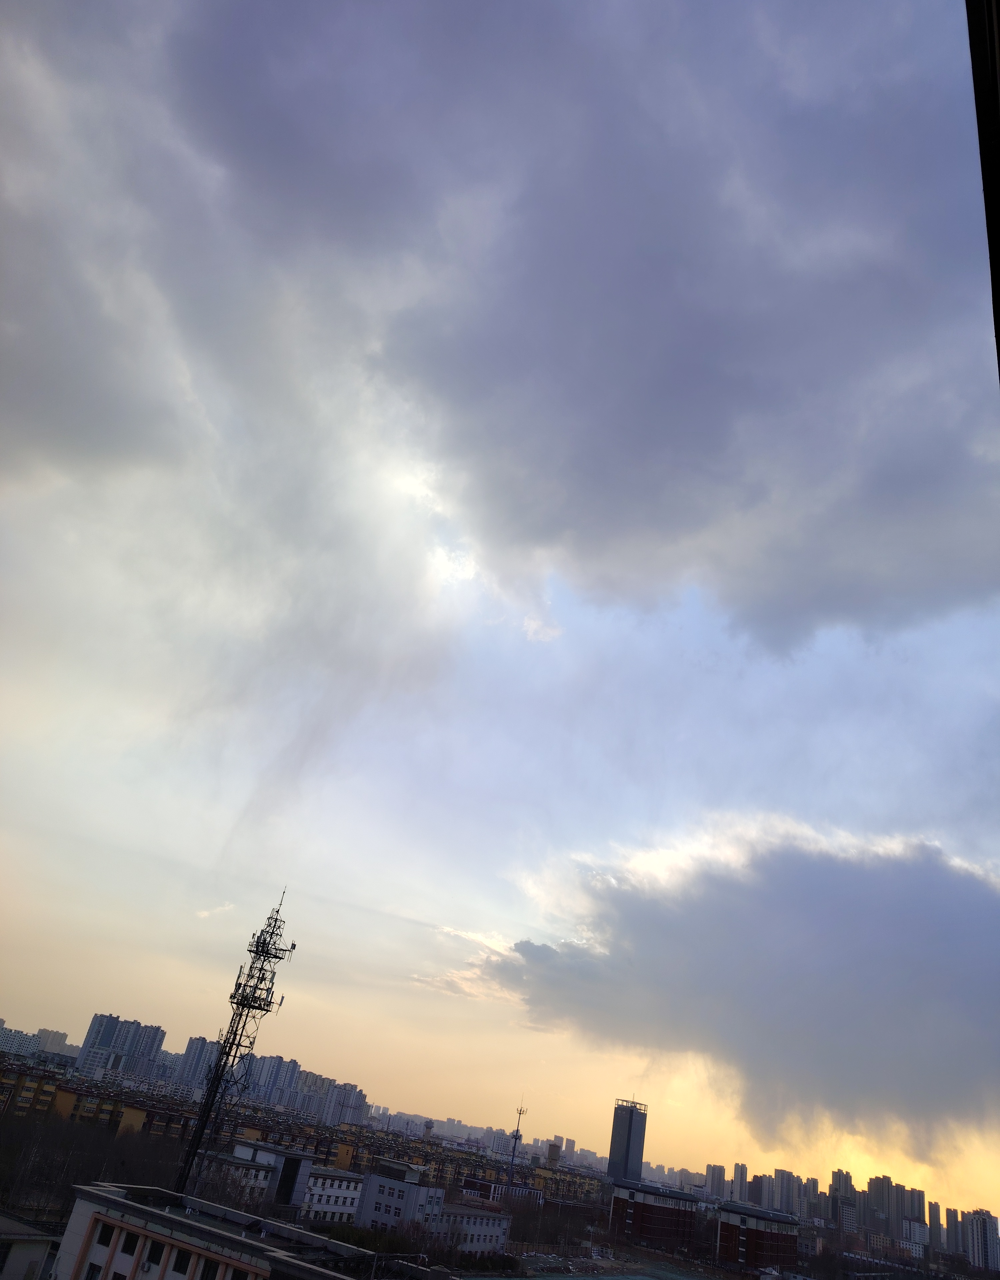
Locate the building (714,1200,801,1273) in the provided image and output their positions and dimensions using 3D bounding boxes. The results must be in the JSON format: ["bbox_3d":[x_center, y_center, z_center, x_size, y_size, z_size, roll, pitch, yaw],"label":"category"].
[{"bbox_3d":[106.230,244.850,376.610,13.970,21.200,66.120,-6,-34,29],"label":"building"}]

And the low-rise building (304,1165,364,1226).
[{"bbox_3d":[-46.130,137.930,230.510,13.000,11.500,23.960,-6,-34,29],"label":"low-rise building"}]

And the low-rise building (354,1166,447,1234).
[{"bbox_3d":[-22.180,125.890,203.160,15.080,14.200,10.570,-6,-34,29],"label":"low-rise building"}]

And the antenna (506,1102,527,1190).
[{"bbox_3d":[3.870,166.440,293.070,3.600,39.530,3.600,-6,-34,29],"label":"antenna"}]

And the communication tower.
[{"bbox_3d":[-38.130,61.040,131.810,6.000,50.020,6.000,-6,-34,29],"label":"communication tower"}]

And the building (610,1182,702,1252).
[{"bbox_3d":[66.040,247.610,396.180,13.970,21.200,66.940,-6,-34,29],"label":"building"}]

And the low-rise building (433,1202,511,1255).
[{"bbox_3d":[-11.440,138.750,217.460,13.000,10.300,33.210,-6,-34,29],"label":"low-rise building"}]

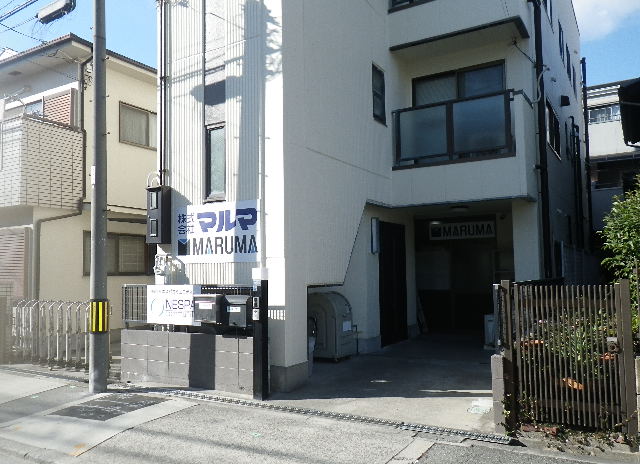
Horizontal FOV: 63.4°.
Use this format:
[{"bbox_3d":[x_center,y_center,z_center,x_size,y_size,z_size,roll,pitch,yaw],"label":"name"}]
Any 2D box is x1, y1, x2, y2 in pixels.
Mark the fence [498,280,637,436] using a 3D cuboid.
[{"bbox_3d":[2.167,1.090,4.579,1.050,1.330,0.100,-3,-5,30],"label":"fence"}]

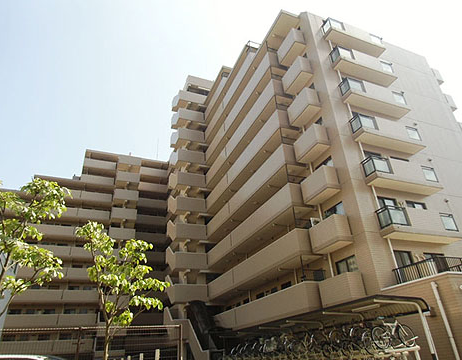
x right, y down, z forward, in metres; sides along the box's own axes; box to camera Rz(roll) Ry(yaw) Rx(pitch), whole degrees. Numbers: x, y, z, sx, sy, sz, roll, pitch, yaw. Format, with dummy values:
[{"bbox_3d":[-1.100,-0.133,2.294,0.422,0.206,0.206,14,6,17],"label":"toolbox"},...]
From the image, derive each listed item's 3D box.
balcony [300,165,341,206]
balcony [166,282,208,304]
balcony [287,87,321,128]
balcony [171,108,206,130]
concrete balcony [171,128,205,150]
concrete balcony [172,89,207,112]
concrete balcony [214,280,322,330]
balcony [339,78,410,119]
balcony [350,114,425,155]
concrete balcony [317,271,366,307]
[{"bbox_3d":[5.034,0.404,18.698,0.859,1.327,2.152,9,-31,-21],"label":"balcony"},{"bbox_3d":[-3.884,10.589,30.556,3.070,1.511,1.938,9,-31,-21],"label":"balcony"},{"bbox_3d":[4.593,-4.465,20.954,0.833,1.319,2.131,8,-31,-21],"label":"balcony"},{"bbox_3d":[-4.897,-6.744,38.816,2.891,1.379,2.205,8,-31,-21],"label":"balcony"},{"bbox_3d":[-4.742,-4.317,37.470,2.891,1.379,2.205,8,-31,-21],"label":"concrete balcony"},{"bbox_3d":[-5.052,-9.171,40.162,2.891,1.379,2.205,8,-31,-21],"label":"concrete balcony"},{"bbox_3d":[1.671,9.479,22.979,1.368,1.439,14.820,9,-31,-21],"label":"concrete balcony"},{"bbox_3d":[9.124,-5.108,21.024,4.655,1.258,0.825,9,-31,-21],"label":"balcony"},{"bbox_3d":[9.278,-2.622,19.639,4.655,1.258,0.825,9,-31,-21],"label":"balcony"},{"bbox_3d":[5.342,5.376,15.928,0.859,1.327,2.152,9,-31,-21],"label":"concrete balcony"}]

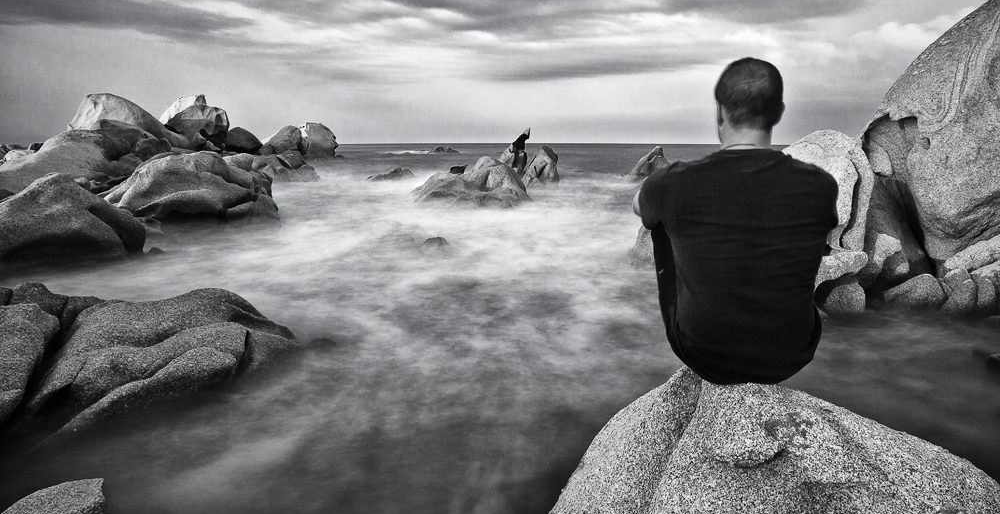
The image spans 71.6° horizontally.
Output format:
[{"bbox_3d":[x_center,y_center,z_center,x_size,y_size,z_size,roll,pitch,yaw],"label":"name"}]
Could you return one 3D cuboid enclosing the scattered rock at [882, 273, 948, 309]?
[{"bbox_3d":[5.085,0.417,8.500,0.754,0.442,0.589,6,11,31],"label":"scattered rock"}]

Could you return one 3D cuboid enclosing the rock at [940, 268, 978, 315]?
[{"bbox_3d":[5.060,0.337,7.704,0.380,0.480,0.450,6,11,33],"label":"rock"}]

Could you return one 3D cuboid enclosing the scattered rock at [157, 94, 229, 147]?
[{"bbox_3d":[-15.872,-7.040,36.000,3.491,2.806,3.091,-4,10,-23],"label":"scattered rock"}]

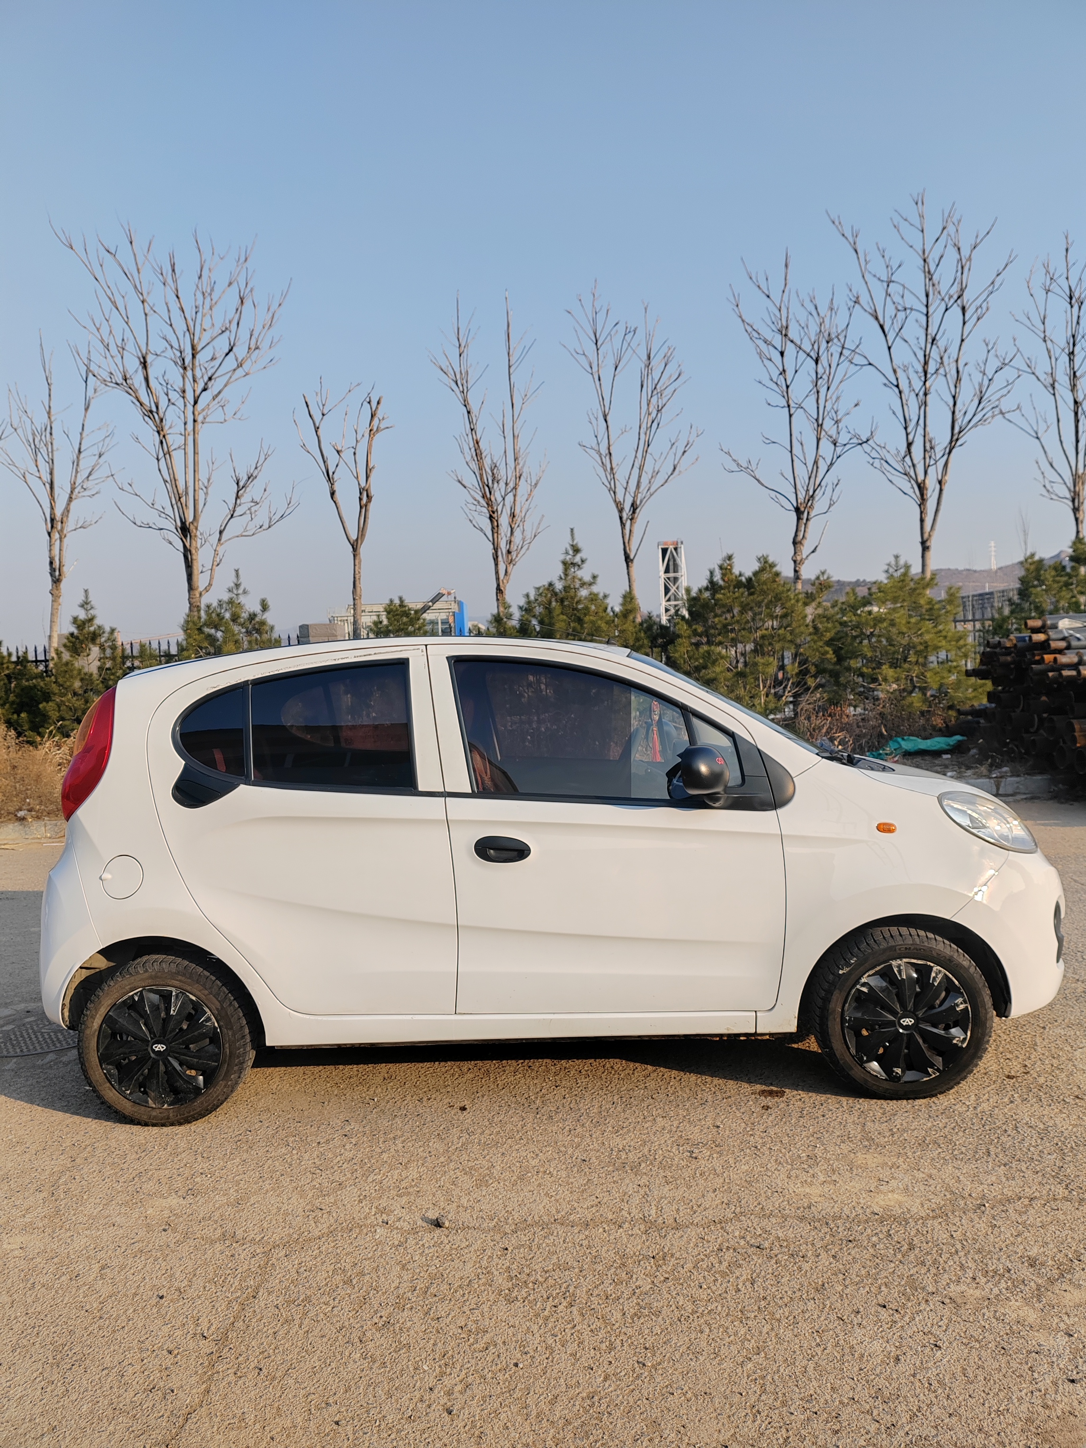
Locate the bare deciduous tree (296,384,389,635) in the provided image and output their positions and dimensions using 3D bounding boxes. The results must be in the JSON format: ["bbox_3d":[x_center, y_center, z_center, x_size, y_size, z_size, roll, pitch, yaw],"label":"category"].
[{"bbox_3d":[-2.468,-1.807,14.174,1.189,4.885,1.129,-2,3,0],"label":"bare deciduous tree"}]

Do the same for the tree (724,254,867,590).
[{"bbox_3d":[3.130,-2.638,13.842,1.767,6.130,1.679,-2,3,0],"label":"tree"}]

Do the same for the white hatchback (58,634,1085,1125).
[{"bbox_3d":[0.018,0.439,4.292,3.560,1.520,1.640,-2,3,1],"label":"white hatchback"}]

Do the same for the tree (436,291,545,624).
[{"bbox_3d":[-0.629,-2.354,14.050,1.422,5.843,1.351,-2,3,0],"label":"tree"}]

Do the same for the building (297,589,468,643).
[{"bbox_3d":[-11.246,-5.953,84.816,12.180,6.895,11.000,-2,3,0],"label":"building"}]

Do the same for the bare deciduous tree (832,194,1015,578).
[{"bbox_3d":[4.654,-2.998,13.727,2.255,6.737,2.143,-2,3,0],"label":"bare deciduous tree"}]

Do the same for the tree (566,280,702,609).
[{"bbox_3d":[1.161,-2.431,13.949,1.638,5.863,1.556,-2,3,0],"label":"tree"}]

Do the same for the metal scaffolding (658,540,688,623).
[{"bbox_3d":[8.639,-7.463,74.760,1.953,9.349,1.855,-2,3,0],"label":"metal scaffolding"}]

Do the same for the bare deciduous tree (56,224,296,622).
[{"bbox_3d":[-4.567,-2.752,14.222,3.058,6.934,2.905,-2,3,0],"label":"bare deciduous tree"}]

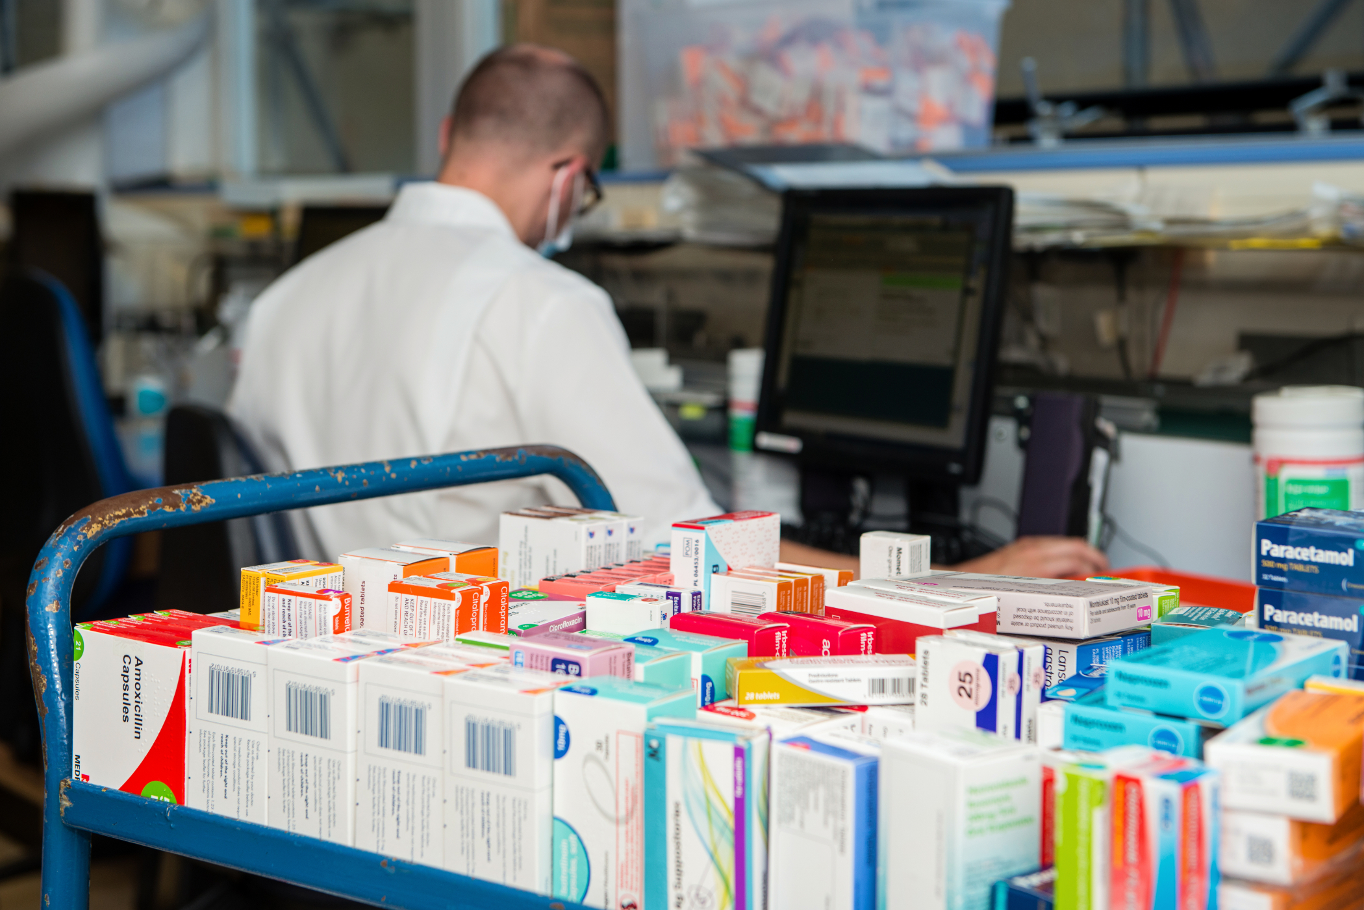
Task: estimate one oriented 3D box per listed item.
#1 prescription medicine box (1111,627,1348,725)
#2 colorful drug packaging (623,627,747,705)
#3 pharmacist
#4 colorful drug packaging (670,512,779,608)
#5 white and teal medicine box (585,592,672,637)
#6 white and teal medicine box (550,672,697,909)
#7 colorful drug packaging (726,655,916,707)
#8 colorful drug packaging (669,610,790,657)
[{"bbox_3d":[0.248,0.099,0.962,0.061,0.021,0.127,6,7,36],"label":"prescription medicine box"},{"bbox_3d":[0.000,0.151,1.129,0.051,0.106,0.042,5,7,33],"label":"colorful drug packaging"},{"bbox_3d":[-0.045,0.192,2.482,0.820,1.300,0.680,-4,8,-45],"label":"pharmacist"},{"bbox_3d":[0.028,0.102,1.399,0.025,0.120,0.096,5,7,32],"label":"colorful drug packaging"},{"bbox_3d":[-0.032,0.133,1.265,0.051,0.095,0.016,5,7,31],"label":"white and teal medicine box"},{"bbox_3d":[-0.028,0.164,1.000,0.050,0.106,0.044,5,7,30],"label":"white and teal medicine box"},{"bbox_3d":[0.076,0.113,1.077,0.108,0.018,0.036,0,6,-13],"label":"colorful drug packaging"},{"bbox_3d":[0.026,0.144,1.201,0.063,0.100,0.030,7,8,42],"label":"colorful drug packaging"}]

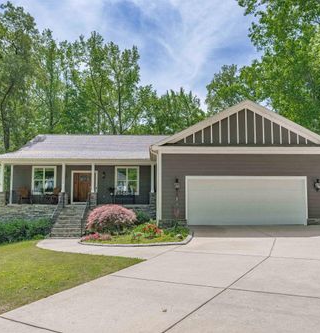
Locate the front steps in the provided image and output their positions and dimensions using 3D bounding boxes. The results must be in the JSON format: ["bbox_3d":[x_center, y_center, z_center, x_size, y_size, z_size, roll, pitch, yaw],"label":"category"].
[{"bbox_3d":[-4.960,3.069,15.038,1.650,1.550,2.300,0,-3,-2],"label":"front steps"}]

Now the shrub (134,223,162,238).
[{"bbox_3d":[-0.441,2.524,10.366,1.080,0.600,1.000,0,-3,-2],"label":"shrub"}]

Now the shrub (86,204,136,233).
[{"bbox_3d":[-2.302,2.519,12.606,2.350,1.350,2.200,0,-3,-2],"label":"shrub"}]

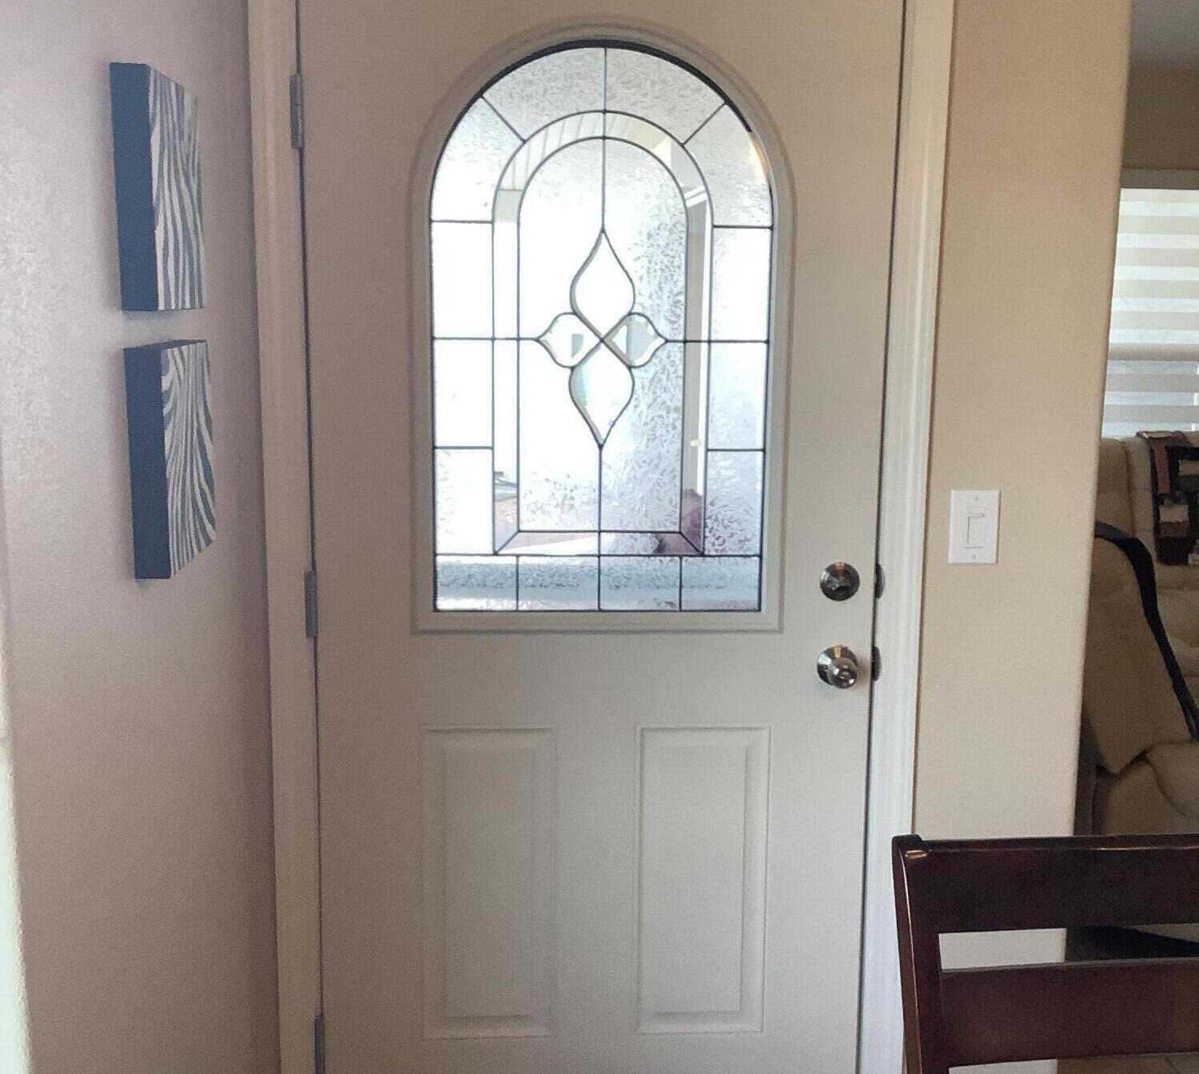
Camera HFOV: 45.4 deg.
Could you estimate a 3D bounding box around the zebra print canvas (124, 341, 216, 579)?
[{"bbox_3d":[-0.513,-0.101,1.725,0.040,0.258,0.246,0,10,-3],"label":"zebra print canvas"}]

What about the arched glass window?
[{"bbox_3d":[0.004,-0.315,2.240,0.534,0.883,0.028,0,10,-3],"label":"arched glass window"}]

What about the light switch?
[{"bbox_3d":[0.607,-0.015,2.312,0.079,0.119,0.007,0,10,-3],"label":"light switch"}]

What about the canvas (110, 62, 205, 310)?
[{"bbox_3d":[-0.511,-0.398,1.675,0.039,0.259,0.251,0,10,-3],"label":"canvas"}]

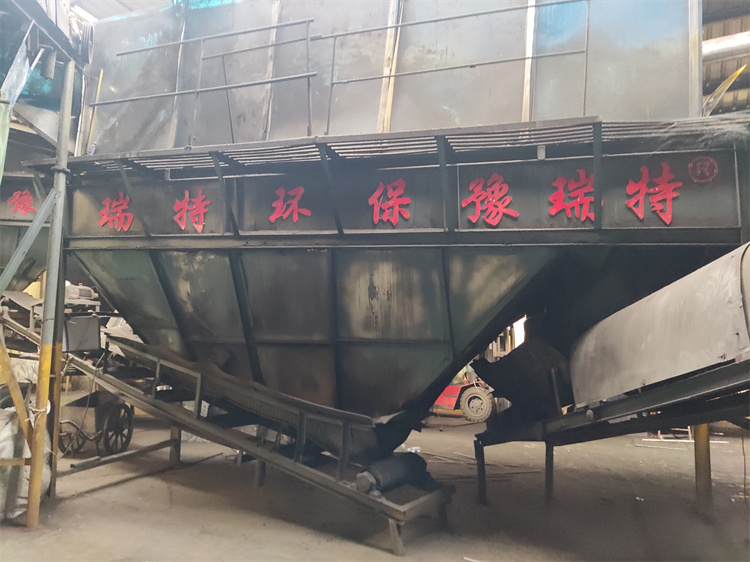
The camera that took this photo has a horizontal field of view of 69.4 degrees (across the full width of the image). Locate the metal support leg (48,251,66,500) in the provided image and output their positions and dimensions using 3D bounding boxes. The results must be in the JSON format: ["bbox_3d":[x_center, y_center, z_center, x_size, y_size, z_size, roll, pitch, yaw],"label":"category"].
[{"bbox_3d":[-2.943,0.876,5.019,0.090,2.282,0.090,0,-6,21],"label":"metal support leg"}]

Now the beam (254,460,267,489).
[{"bbox_3d":[-1.146,1.948,5.453,0.090,0.274,0.095,6,-7,-41],"label":"beam"}]

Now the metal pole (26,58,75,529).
[{"bbox_3d":[-2.630,0.028,4.433,0.105,3.824,0.105,0,-6,21],"label":"metal pole"}]

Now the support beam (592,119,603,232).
[{"bbox_3d":[1.357,-0.624,3.290,0.055,0.716,0.055,0,30,21],"label":"support beam"}]

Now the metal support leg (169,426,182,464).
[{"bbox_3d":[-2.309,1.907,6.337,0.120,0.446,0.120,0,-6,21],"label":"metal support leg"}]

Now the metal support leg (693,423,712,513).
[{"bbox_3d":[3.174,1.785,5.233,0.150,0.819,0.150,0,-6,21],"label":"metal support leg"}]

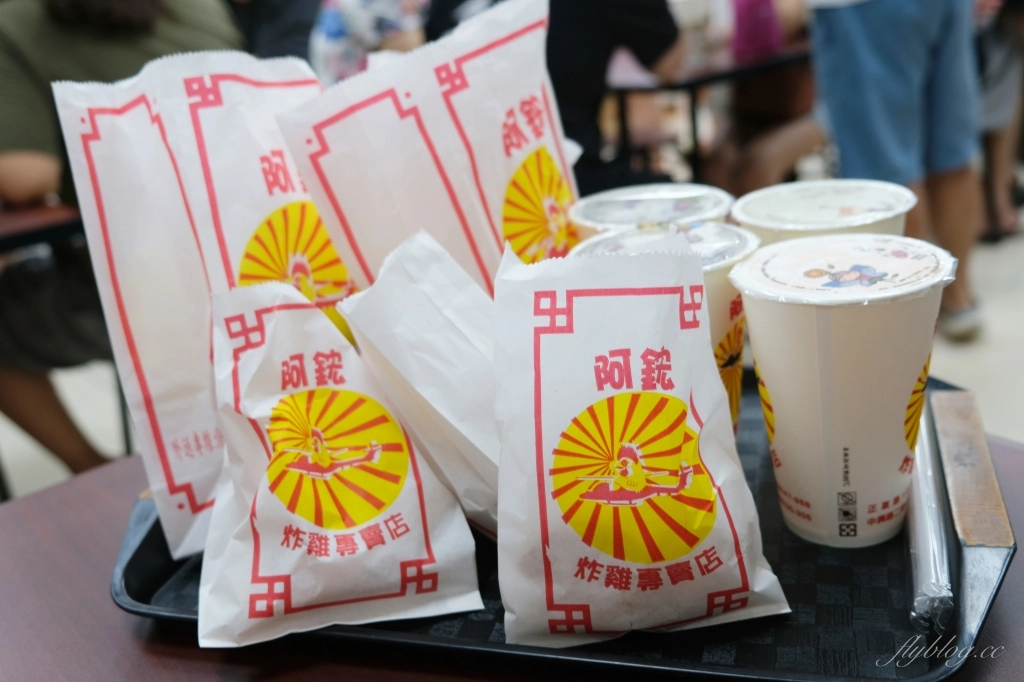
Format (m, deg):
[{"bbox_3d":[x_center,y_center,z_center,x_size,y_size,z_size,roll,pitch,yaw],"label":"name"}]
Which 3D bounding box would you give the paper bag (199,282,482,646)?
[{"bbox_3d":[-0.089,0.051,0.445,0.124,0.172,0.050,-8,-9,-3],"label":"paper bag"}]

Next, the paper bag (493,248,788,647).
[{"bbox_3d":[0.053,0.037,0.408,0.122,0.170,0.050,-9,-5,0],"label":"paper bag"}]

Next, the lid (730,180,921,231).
[{"bbox_3d":[0.168,-0.072,0.493,0.097,0.008,0.097,-8,22,3],"label":"lid"}]

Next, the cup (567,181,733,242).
[{"bbox_3d":[0.090,-0.021,0.551,0.095,0.127,0.095,-8,22,3],"label":"cup"}]

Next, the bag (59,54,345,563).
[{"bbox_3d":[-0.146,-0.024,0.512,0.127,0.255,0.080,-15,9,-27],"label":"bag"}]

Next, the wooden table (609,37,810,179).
[{"bbox_3d":[0.416,-0.371,2.479,0.630,0.750,0.880,-22,26,-29],"label":"wooden table"}]

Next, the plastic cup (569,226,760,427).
[{"bbox_3d":[0.085,0.011,0.483,0.095,0.127,0.095,-8,22,3],"label":"plastic cup"}]

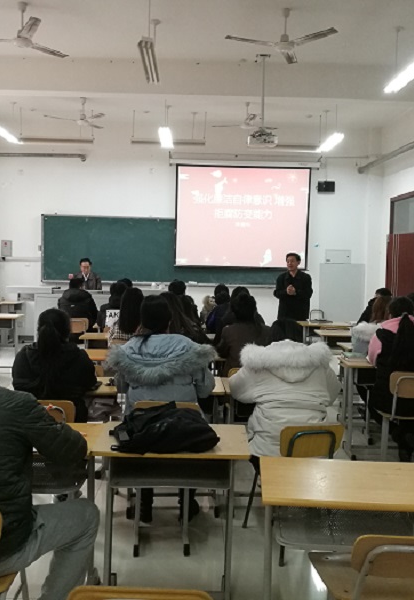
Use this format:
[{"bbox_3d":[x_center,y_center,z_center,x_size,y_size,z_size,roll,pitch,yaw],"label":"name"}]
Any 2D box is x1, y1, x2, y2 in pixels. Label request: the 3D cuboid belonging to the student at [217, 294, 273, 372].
[{"bbox_3d":[0.270,0.609,4.758,0.500,1.300,0.680,1,4,-2],"label":"student"}]

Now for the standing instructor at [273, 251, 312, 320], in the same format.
[{"bbox_3d":[1.178,0.179,8.666,0.540,1.660,0.360,2,4,10],"label":"standing instructor"}]

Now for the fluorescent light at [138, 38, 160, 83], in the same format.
[{"bbox_3d":[-0.521,-2.176,5.726,0.140,0.075,1.230,1,4,-2],"label":"fluorescent light"}]

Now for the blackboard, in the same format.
[{"bbox_3d":[-0.711,-0.864,11.152,4.427,1.199,0.080,1,4,-2],"label":"blackboard"}]

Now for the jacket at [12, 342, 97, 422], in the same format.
[{"bbox_3d":[-0.881,0.541,3.623,0.520,0.620,0.460,1,4,-2],"label":"jacket"}]

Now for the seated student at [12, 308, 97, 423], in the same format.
[{"bbox_3d":[-0.925,0.689,3.860,0.500,1.290,0.760,1,4,1],"label":"seated student"}]

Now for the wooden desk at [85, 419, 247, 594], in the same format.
[{"bbox_3d":[-0.154,0.991,2.787,0.650,0.765,0.453,1,4,0],"label":"wooden desk"}]

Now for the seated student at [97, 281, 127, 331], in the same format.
[{"bbox_3d":[-0.994,0.447,6.972,0.500,1.260,0.720,1,4,-2],"label":"seated student"}]

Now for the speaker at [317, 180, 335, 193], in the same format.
[{"bbox_3d":[2.106,-1.989,10.935,0.310,0.200,0.200,1,4,-2],"label":"speaker"}]

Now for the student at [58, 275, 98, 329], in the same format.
[{"bbox_3d":[-1.674,0.354,8.051,0.520,1.270,0.720,1,4,-2],"label":"student"}]

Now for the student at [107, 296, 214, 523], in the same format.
[{"bbox_3d":[-0.266,0.662,3.563,0.580,1.320,0.720,1,4,-2],"label":"student"}]

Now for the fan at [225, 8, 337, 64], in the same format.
[{"bbox_3d":[0.702,-2.564,5.995,1.100,0.398,1.040,1,4,-2],"label":"fan"}]

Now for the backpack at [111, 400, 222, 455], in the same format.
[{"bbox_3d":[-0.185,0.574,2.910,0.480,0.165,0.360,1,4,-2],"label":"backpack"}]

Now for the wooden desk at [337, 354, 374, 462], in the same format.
[{"bbox_3d":[1.424,0.884,5.061,0.650,0.765,0.453,1,4,0],"label":"wooden desk"}]

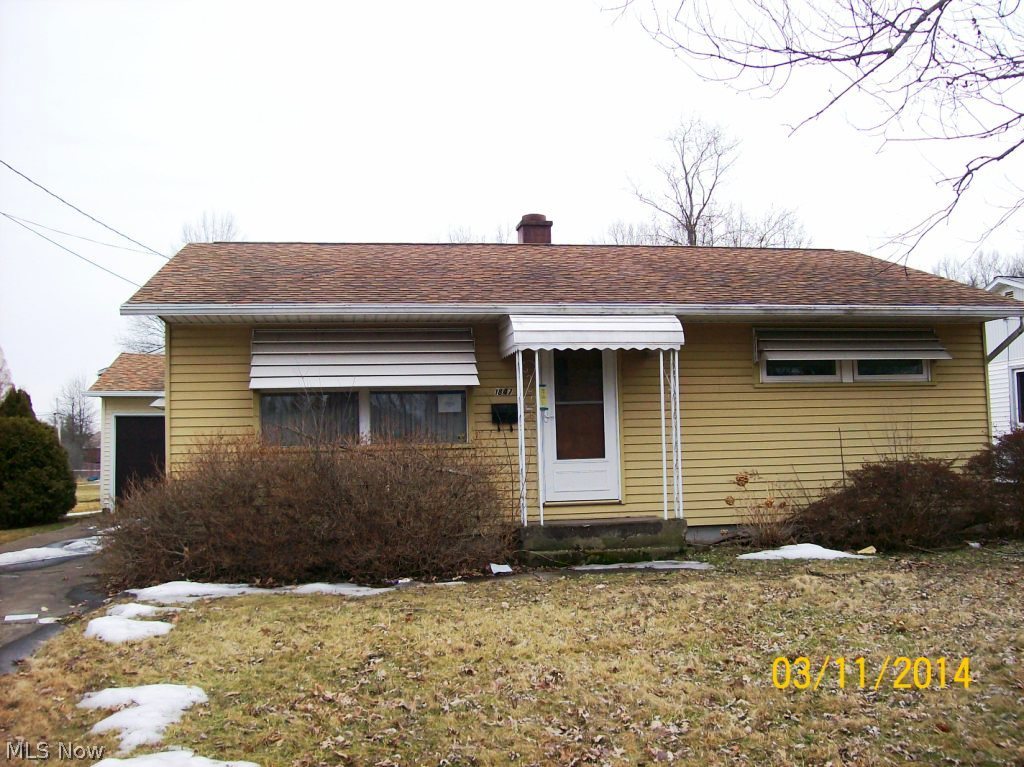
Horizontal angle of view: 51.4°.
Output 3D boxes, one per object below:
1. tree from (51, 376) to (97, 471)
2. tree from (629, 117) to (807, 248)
[{"bbox_3d":[-45.092,4.317,109.683,5.000,9.900,5.000,0,-4,-22],"label":"tree"},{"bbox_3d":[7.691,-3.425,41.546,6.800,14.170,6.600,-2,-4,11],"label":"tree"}]

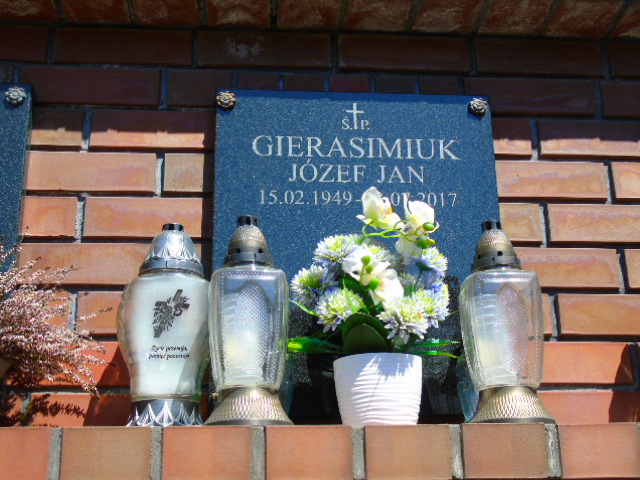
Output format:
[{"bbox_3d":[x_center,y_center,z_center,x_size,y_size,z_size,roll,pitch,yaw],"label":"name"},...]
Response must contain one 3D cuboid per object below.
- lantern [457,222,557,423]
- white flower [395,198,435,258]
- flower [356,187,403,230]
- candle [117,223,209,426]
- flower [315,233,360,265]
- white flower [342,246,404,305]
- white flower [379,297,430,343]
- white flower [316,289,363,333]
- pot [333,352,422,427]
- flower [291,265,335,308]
[{"bbox_3d":[0.267,0.122,1.255,0.122,0.314,0.122,1,-20,-5],"label":"lantern"},{"bbox_3d":[0.143,-0.020,1.278,0.063,0.090,0.050,4,-24,-13],"label":"white flower"},{"bbox_3d":[0.090,-0.048,1.284,0.069,0.066,0.050,11,-26,-29],"label":"flower"},{"bbox_3d":[-0.214,0.122,1.208,0.122,0.301,0.122,2,-21,-7],"label":"candle"},{"bbox_3d":[0.027,0.019,1.264,0.070,0.053,0.058,-5,-37,11],"label":"flower"},{"bbox_3d":[0.076,0.050,1.203,0.088,0.082,0.055,3,-21,-10],"label":"white flower"},{"bbox_3d":[0.118,0.111,1.184,0.072,0.067,0.055,3,-29,-10],"label":"white flower"},{"bbox_3d":[0.027,0.099,1.192,0.066,0.062,0.052,-3,-26,6],"label":"white flower"},{"bbox_3d":[0.085,0.222,1.207,0.127,0.104,0.127,-1,-20,0],"label":"pot"},{"bbox_3d":[-0.009,0.067,1.232,0.068,0.064,0.053,-11,-27,24],"label":"flower"}]

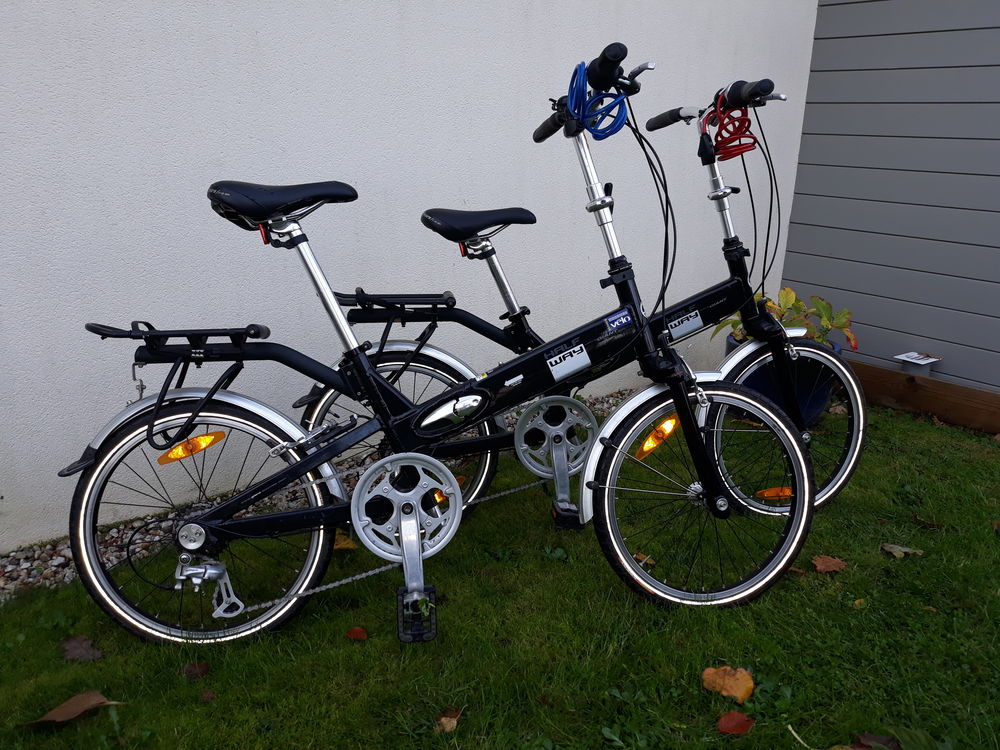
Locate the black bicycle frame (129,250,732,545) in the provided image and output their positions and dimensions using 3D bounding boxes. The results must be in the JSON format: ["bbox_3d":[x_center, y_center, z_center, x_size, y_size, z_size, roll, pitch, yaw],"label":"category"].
[{"bbox_3d":[-0.115,0.041,1.534,1.140,0.535,0.150,-2,4,-7],"label":"black bicycle frame"}]

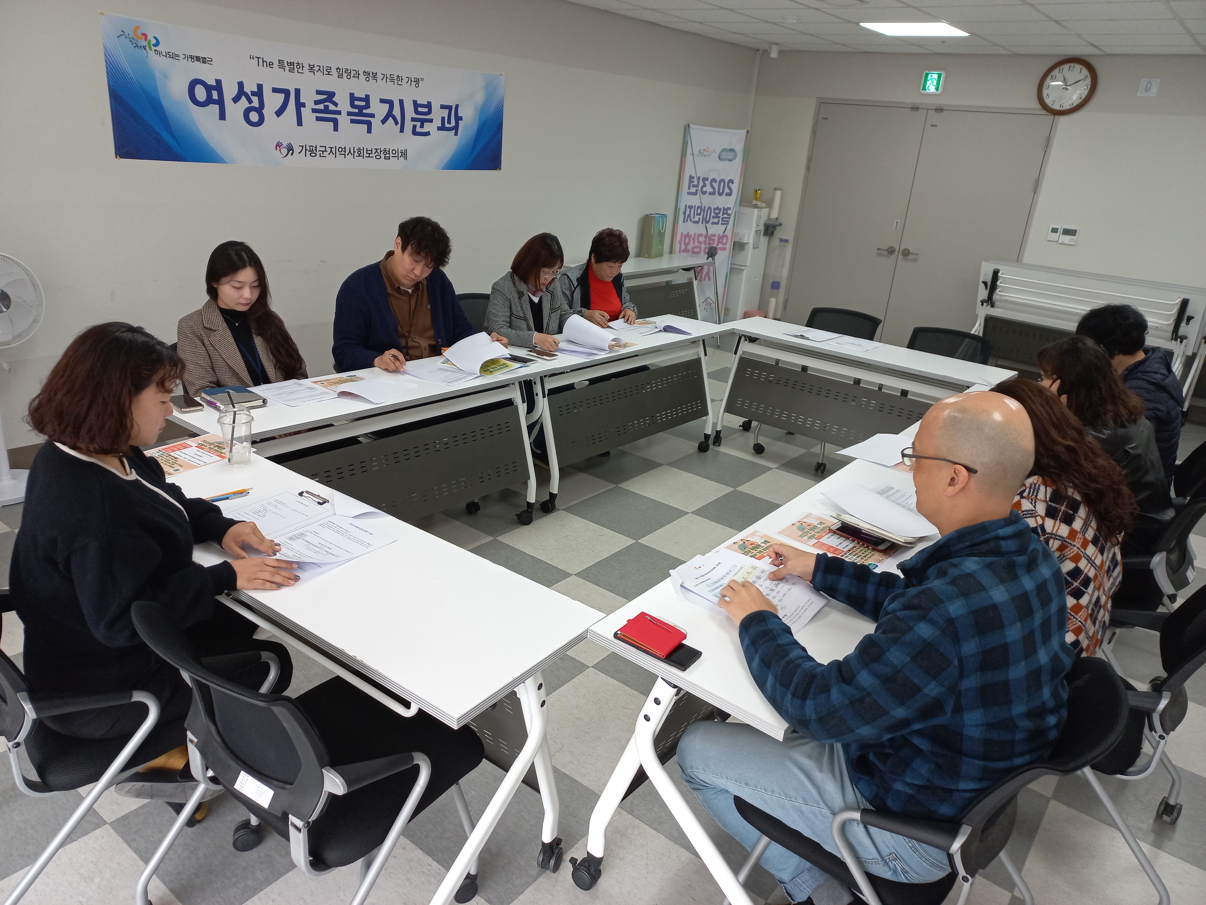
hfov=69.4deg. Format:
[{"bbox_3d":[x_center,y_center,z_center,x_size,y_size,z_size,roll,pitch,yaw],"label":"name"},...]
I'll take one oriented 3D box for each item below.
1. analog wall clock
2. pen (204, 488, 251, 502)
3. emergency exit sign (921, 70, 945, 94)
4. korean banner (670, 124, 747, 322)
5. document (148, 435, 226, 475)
[{"bbox_3d":[3.486,-2.748,6.542,0.393,0.393,0.050,20,25,33],"label":"analog wall clock"},{"bbox_3d":[-0.977,0.106,2.257,0.150,0.010,0.018,-14,28,-42],"label":"pen"},{"bbox_3d":[2.684,-3.020,7.108,0.186,0.179,0.040,20,25,33],"label":"emergency exit sign"},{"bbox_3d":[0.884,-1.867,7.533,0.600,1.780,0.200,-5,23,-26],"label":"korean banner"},{"bbox_3d":[-1.176,0.006,2.483,0.210,0.006,0.297,16,23,27],"label":"document"}]

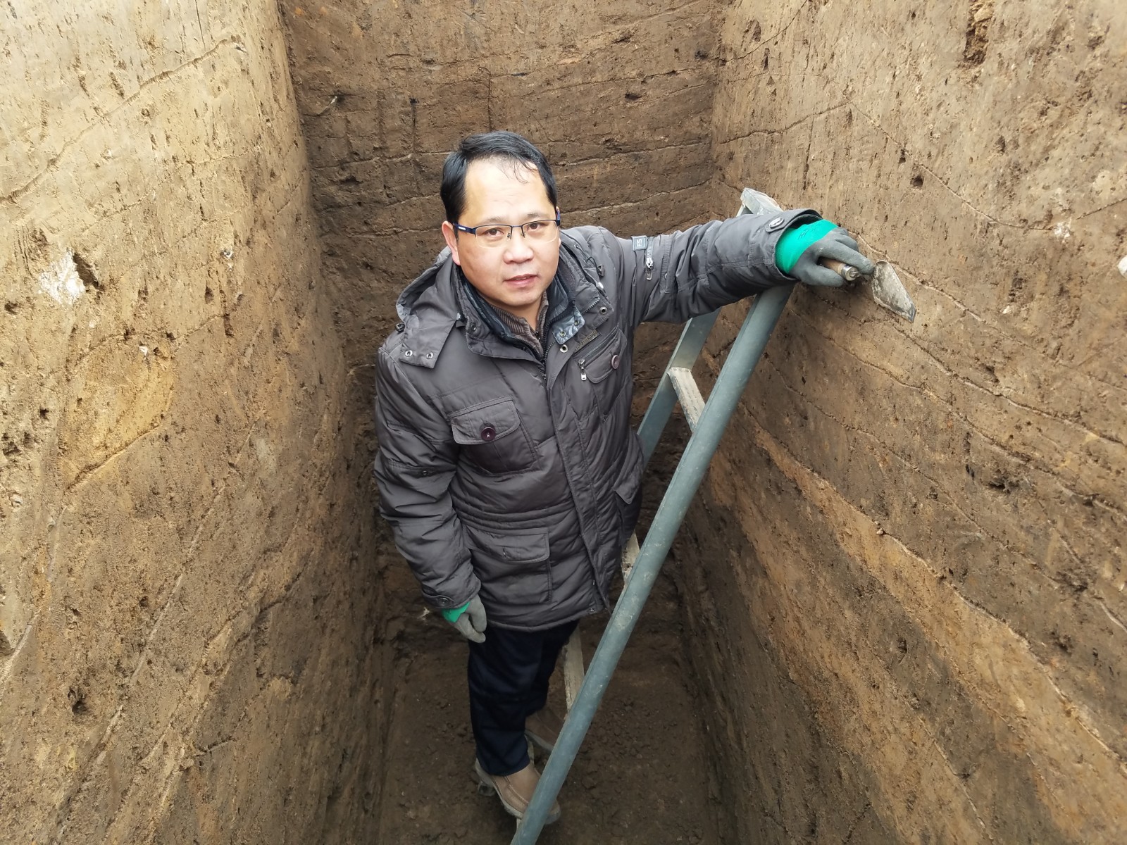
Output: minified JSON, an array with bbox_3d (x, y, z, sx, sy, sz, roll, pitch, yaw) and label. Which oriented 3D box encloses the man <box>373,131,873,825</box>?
[{"bbox_3d":[0.030,0.305,1.690,0.620,1.690,0.620,-25,41,-30],"label":"man"}]

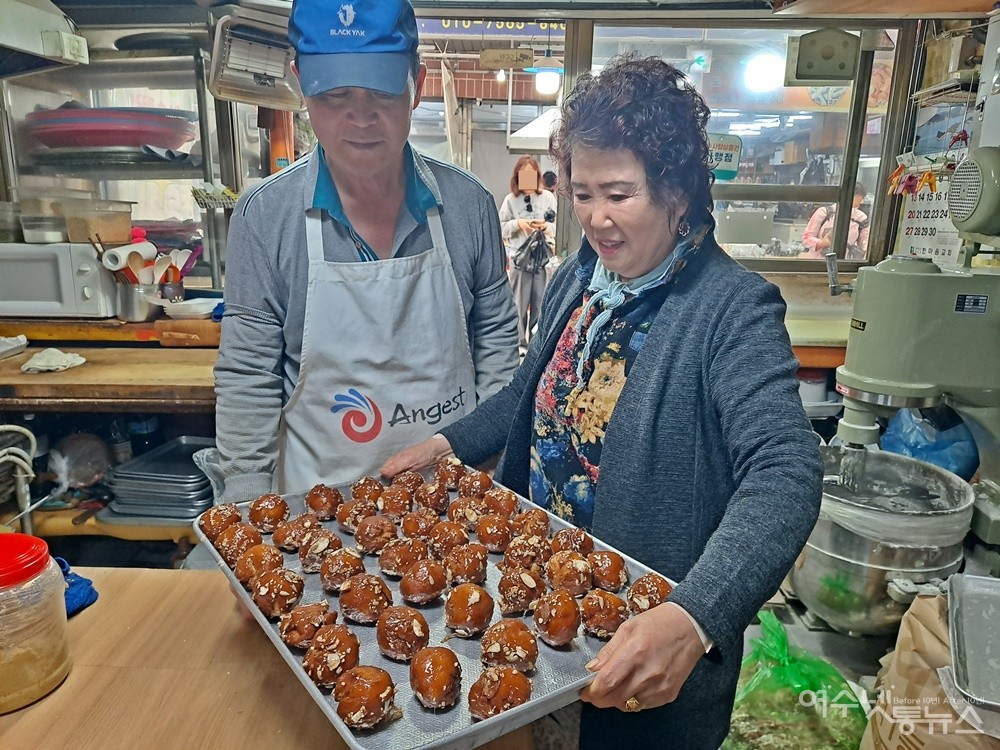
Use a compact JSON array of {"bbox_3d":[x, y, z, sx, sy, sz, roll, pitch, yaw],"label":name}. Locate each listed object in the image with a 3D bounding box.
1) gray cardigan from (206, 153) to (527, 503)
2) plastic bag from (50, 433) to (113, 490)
[{"bbox_3d":[-0.216,-0.060,1.150,0.510,0.610,0.310,0,12,-7],"label":"gray cardigan"},{"bbox_3d":[-1.350,0.275,2.230,0.190,0.170,0.170,-1,12,-11],"label":"plastic bag"}]

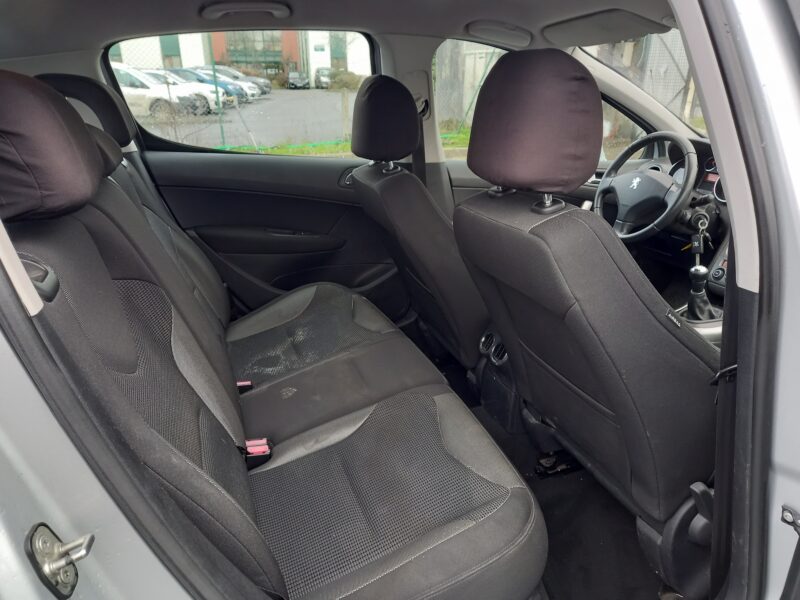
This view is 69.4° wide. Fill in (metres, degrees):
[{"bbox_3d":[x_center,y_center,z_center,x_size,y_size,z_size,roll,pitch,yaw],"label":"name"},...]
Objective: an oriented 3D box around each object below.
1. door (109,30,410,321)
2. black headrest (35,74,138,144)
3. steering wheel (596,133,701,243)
[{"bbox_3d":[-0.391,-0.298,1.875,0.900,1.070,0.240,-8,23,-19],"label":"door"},{"bbox_3d":[-0.682,-0.417,1.269,0.170,0.165,0.270,-8,23,-19],"label":"black headrest"},{"bbox_3d":[0.794,-0.359,1.878,0.100,0.385,0.385,18,13,-26],"label":"steering wheel"}]

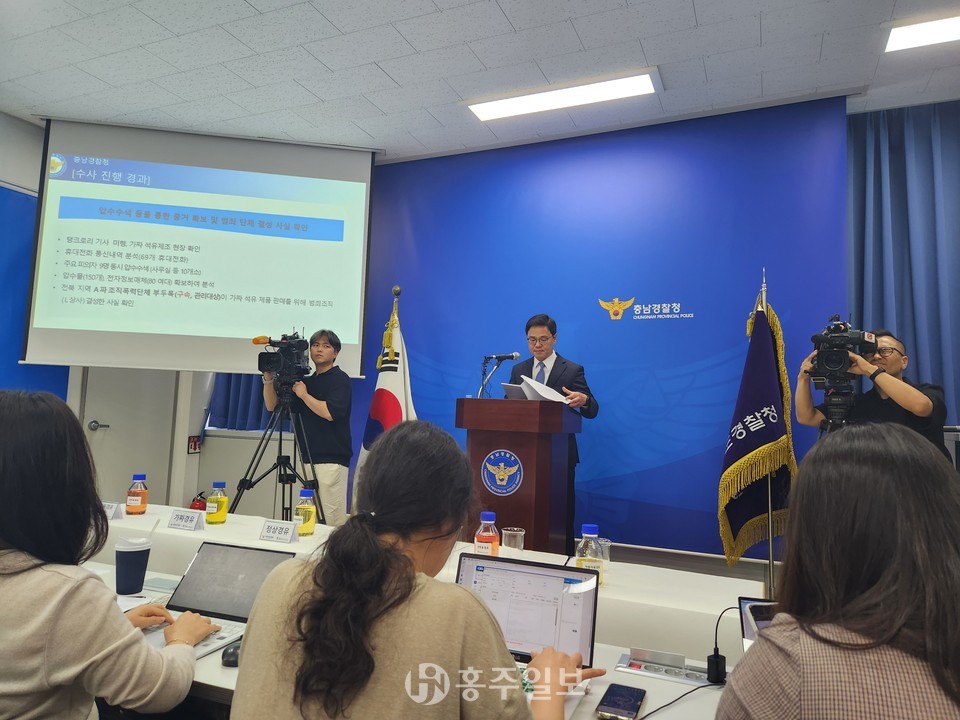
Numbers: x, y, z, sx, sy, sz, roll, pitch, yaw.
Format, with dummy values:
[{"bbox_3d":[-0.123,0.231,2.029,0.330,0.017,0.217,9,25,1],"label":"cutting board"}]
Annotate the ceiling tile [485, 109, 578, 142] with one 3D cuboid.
[{"bbox_3d":[0.341,-1.676,4.486,0.600,0.018,0.300,0,-5,24],"label":"ceiling tile"}]

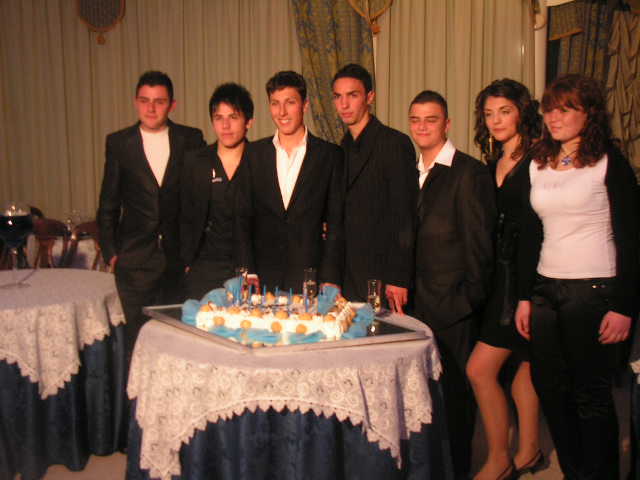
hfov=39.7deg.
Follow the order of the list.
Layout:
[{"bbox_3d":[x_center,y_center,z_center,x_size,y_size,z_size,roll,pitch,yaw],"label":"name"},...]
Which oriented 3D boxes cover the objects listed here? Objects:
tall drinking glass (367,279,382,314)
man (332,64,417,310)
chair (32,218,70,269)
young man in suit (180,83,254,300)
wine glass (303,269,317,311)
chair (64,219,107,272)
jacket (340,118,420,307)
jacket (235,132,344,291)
[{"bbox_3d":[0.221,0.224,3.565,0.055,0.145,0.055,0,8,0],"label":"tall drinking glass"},{"bbox_3d":[0.232,0.143,3.852,0.490,1.770,0.320,3,8,25],"label":"man"},{"bbox_3d":[-1.800,0.310,5.840,0.420,0.920,0.460,0,8,0],"label":"chair"},{"bbox_3d":[-0.434,0.150,4.034,0.490,1.710,0.310,-1,8,-5],"label":"young man in suit"},{"bbox_3d":[-0.036,0.205,3.386,0.055,0.170,0.055,0,8,0],"label":"wine glass"},{"bbox_3d":[-1.510,0.315,5.841,0.420,0.910,0.460,0,8,0],"label":"chair"},{"bbox_3d":[0.234,-0.144,3.814,0.470,0.810,0.290,3,8,25],"label":"jacket"},{"bbox_3d":[-0.134,-0.145,3.894,0.490,0.750,0.280,0,8,3],"label":"jacket"}]

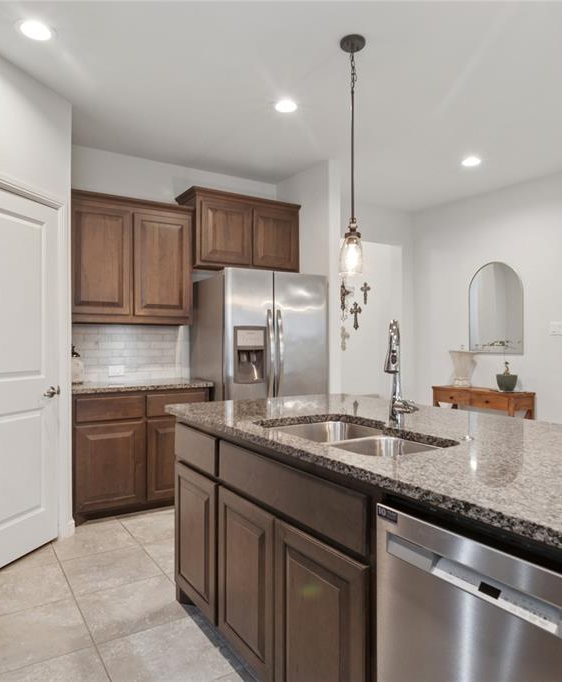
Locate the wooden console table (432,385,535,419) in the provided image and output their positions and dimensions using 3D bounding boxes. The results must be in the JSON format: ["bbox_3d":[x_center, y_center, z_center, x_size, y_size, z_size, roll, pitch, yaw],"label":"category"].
[{"bbox_3d":[1.959,0.857,4.453,0.350,0.757,0.870,0,0,-34],"label":"wooden console table"}]

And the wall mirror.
[{"bbox_3d":[2.179,-0.347,4.635,0.030,0.922,0.576,0,0,-36],"label":"wall mirror"}]

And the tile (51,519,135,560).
[{"bbox_3d":[-1.165,1.240,2.835,0.440,0.010,0.450,0,0,-32],"label":"tile"}]

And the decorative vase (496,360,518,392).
[{"bbox_3d":[2.127,0.336,4.290,0.203,0.285,0.203,0,0,-31],"label":"decorative vase"}]

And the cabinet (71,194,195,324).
[{"bbox_3d":[-1.191,-0.600,3.612,0.940,0.950,0.350,0,0,-31],"label":"cabinet"}]

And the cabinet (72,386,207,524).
[{"bbox_3d":[-1.119,0.785,3.492,0.950,0.900,0.630,0,0,-31],"label":"cabinet"}]

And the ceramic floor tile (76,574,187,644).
[{"bbox_3d":[-0.703,1.283,2.202,0.455,0.012,0.426,0,0,-30],"label":"ceramic floor tile"}]

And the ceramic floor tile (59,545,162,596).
[{"bbox_3d":[-0.920,1.240,2.475,0.437,0.010,0.437,0,0,-32],"label":"ceramic floor tile"}]

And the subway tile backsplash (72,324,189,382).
[{"bbox_3d":[-1.270,0.096,3.837,0.999,0.469,0.015,0,0,-30],"label":"subway tile backsplash"}]

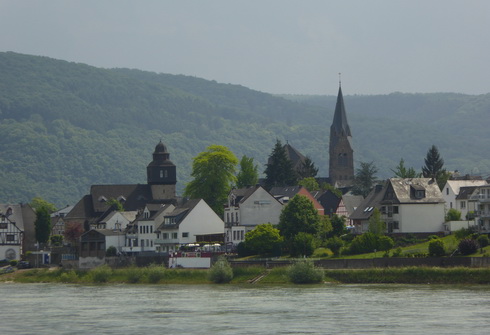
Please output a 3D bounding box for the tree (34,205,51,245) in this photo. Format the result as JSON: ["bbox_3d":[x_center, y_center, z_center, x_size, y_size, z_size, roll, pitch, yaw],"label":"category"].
[{"bbox_3d":[-34.780,9.920,418.000,2.750,6.610,2.700,0,-2,0],"label":"tree"}]

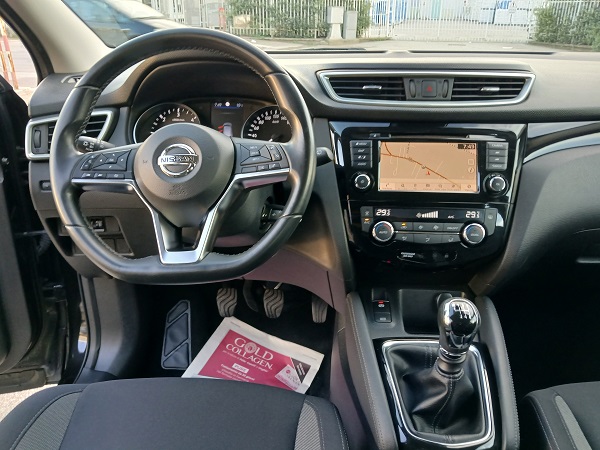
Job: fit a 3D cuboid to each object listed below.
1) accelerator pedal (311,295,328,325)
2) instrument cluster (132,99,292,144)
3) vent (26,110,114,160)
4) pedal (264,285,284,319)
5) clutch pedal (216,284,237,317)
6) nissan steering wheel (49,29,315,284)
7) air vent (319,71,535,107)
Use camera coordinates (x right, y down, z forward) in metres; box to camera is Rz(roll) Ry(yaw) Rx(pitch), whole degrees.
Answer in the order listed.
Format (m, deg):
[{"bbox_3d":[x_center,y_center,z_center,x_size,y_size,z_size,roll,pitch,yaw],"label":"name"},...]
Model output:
[{"bbox_3d":[0.054,0.231,1.258,0.046,0.095,0.028,2,-17,4],"label":"accelerator pedal"},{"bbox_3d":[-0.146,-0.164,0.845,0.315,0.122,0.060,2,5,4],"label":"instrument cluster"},{"bbox_3d":[-0.381,-0.154,0.770,0.150,0.078,0.045,-2,10,-5],"label":"vent"},{"bbox_3d":[-0.069,0.209,1.230,0.055,0.080,0.030,2,-13,4],"label":"pedal"},{"bbox_3d":[-0.198,0.205,1.230,0.055,0.080,0.030,2,-13,4],"label":"clutch pedal"},{"bbox_3d":[-0.162,-0.096,0.666,0.370,0.355,0.117,2,1,4],"label":"nissan steering wheel"},{"bbox_3d":[0.198,-0.213,0.718,0.332,0.054,0.045,2,3,4],"label":"air vent"}]

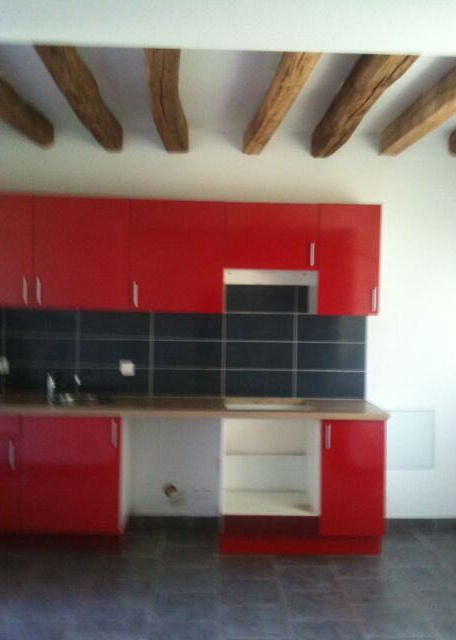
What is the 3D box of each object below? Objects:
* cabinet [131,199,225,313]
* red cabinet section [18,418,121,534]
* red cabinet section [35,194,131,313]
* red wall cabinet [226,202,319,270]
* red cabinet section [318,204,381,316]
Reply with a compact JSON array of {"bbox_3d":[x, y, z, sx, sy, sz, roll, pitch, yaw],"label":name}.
[{"bbox_3d":[-0.328,-0.403,4.272,0.600,0.709,0.360,1,1,-3],"label":"cabinet"},{"bbox_3d":[-0.959,0.935,4.185,0.601,0.706,0.563,1,1,-2],"label":"red cabinet section"},{"bbox_3d":[-0.928,-0.413,4.243,0.600,0.709,0.360,1,1,-3],"label":"red cabinet section"},{"bbox_3d":[0.273,-0.536,4.299,0.600,0.425,0.360,1,1,-3],"label":"red wall cabinet"},{"bbox_3d":[0.770,-0.386,4.325,0.400,0.709,0.360,1,1,-3],"label":"red cabinet section"}]

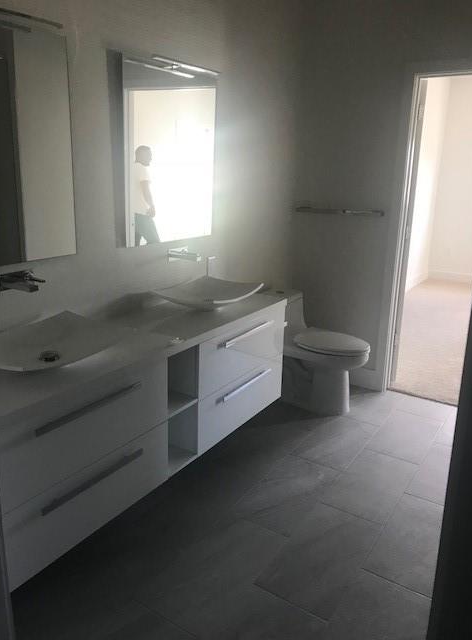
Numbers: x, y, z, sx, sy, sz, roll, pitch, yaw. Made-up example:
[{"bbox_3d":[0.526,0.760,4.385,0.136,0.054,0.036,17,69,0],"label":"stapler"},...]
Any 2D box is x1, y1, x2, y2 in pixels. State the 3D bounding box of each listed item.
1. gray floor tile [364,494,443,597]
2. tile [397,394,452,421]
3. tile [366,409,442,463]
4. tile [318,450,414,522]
[{"bbox_3d":[0.784,0.937,2.194,0.305,0.010,0.608,11,19,31],"label":"gray floor tile"},{"bbox_3d":[1.254,0.591,3.449,0.305,0.010,0.282,11,19,31],"label":"tile"},{"bbox_3d":[1.014,0.688,3.088,0.305,0.010,0.608,11,19,31],"label":"tile"},{"bbox_3d":[0.688,0.820,2.597,0.305,0.010,0.608,11,19,31],"label":"tile"}]

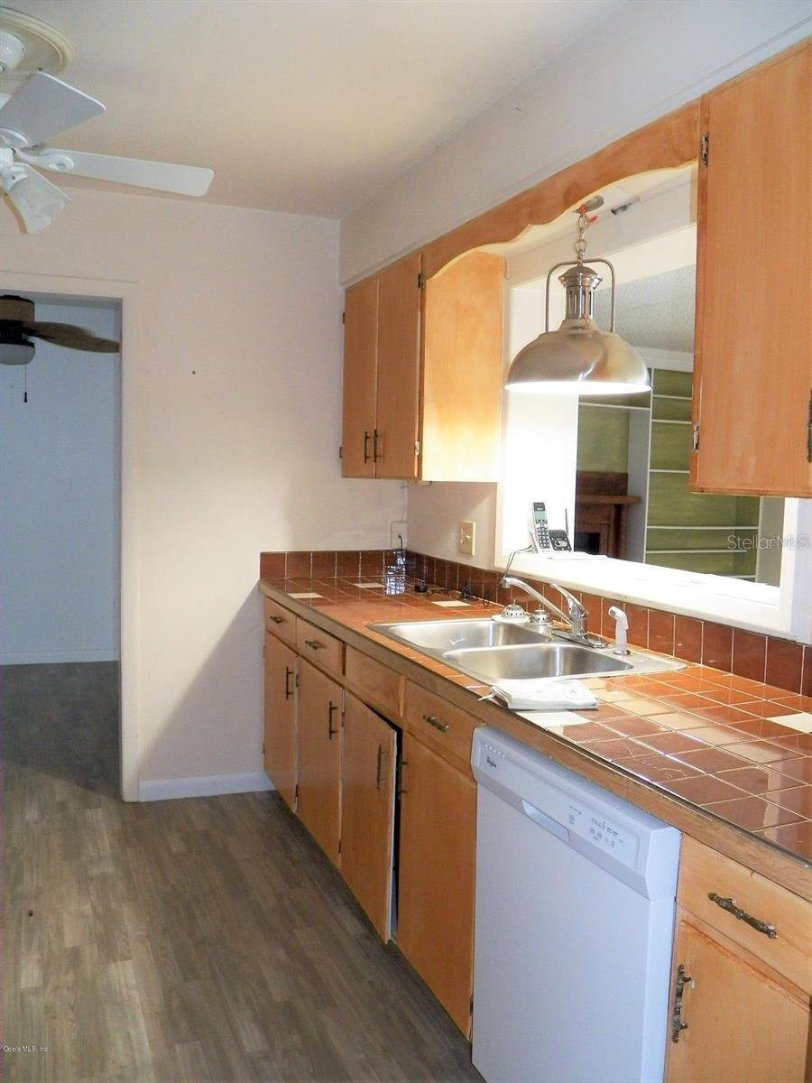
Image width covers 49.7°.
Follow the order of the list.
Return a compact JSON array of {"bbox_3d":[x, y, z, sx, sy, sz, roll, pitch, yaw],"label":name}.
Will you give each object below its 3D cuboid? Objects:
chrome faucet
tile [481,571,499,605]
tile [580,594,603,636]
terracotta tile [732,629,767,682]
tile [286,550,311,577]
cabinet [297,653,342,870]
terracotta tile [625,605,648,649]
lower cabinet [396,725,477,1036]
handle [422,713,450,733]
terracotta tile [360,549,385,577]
[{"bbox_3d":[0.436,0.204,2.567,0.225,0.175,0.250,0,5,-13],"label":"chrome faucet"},{"bbox_3d":[0.311,0.161,3.225,0.010,0.110,0.101,-1,5,-24],"label":"tile"},{"bbox_3d":[0.578,0.224,2.700,0.010,0.112,0.106,-1,5,-23],"label":"tile"},{"bbox_3d":[0.831,0.277,2.113,0.010,0.112,0.106,-1,5,-23],"label":"terracotta tile"},{"bbox_3d":[-0.458,0.103,3.732,0.109,0.110,0.010,-1,5,-24],"label":"tile"},{"bbox_3d":[-0.063,0.735,3.131,0.526,0.593,0.482,-1,5,-24],"label":"cabinet"},{"bbox_3d":[0.662,0.241,2.504,0.010,0.112,0.106,-1,5,-23],"label":"terracotta tile"},{"bbox_3d":[0.309,0.818,2.283,0.526,0.594,0.426,-1,5,-24],"label":"lower cabinet"},{"bbox_3d":[0.070,0.437,2.113,0.027,0.019,0.120,-1,5,-24],"label":"handle"},{"bbox_3d":[-0.150,0.097,3.866,0.109,0.110,0.010,-1,5,-24],"label":"terracotta tile"}]

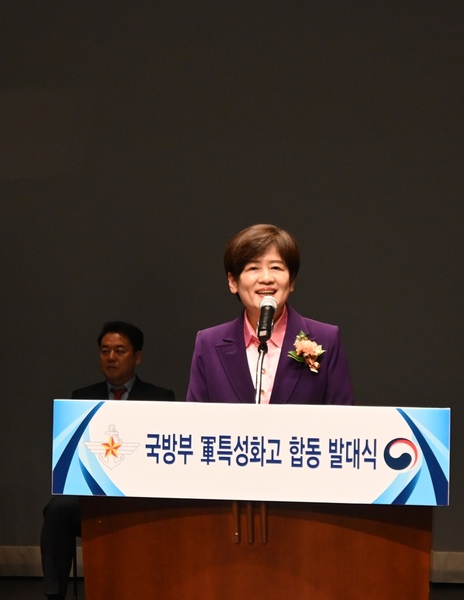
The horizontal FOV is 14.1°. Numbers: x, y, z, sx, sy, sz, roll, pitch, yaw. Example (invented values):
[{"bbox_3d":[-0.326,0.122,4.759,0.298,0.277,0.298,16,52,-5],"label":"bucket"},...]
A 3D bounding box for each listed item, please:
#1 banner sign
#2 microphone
[{"bbox_3d":[0.047,0.394,4.860,1.028,0.249,0.020,1,0,5],"label":"banner sign"},{"bbox_3d":[0.096,0.055,5.150,0.050,0.050,0.190,2,33,4],"label":"microphone"}]

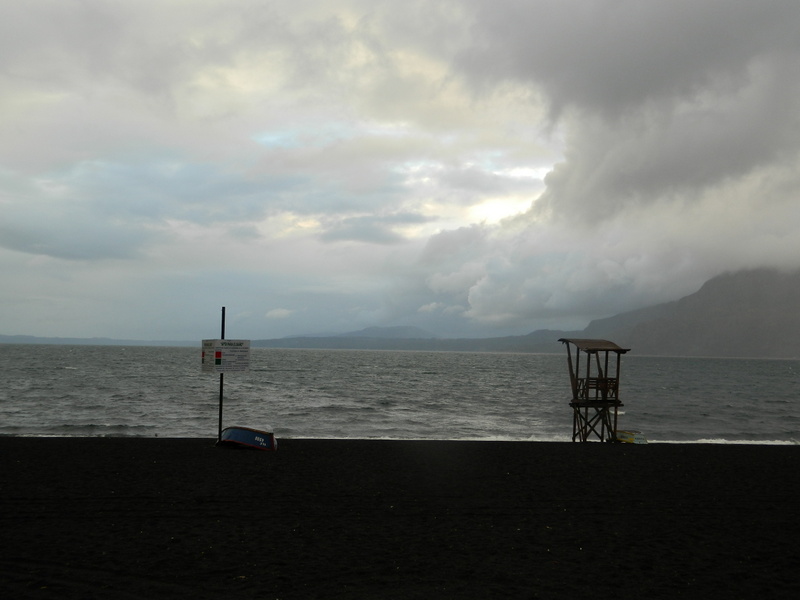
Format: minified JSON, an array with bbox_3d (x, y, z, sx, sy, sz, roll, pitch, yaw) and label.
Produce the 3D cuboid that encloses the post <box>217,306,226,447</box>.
[{"bbox_3d":[-6.869,2.886,36.640,0.120,5.199,0.120,1,-3,0],"label":"post"}]

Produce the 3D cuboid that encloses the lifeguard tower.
[{"bbox_3d":[8.035,3.749,39.316,2.150,4.300,2.350,2,-3,-13],"label":"lifeguard tower"}]

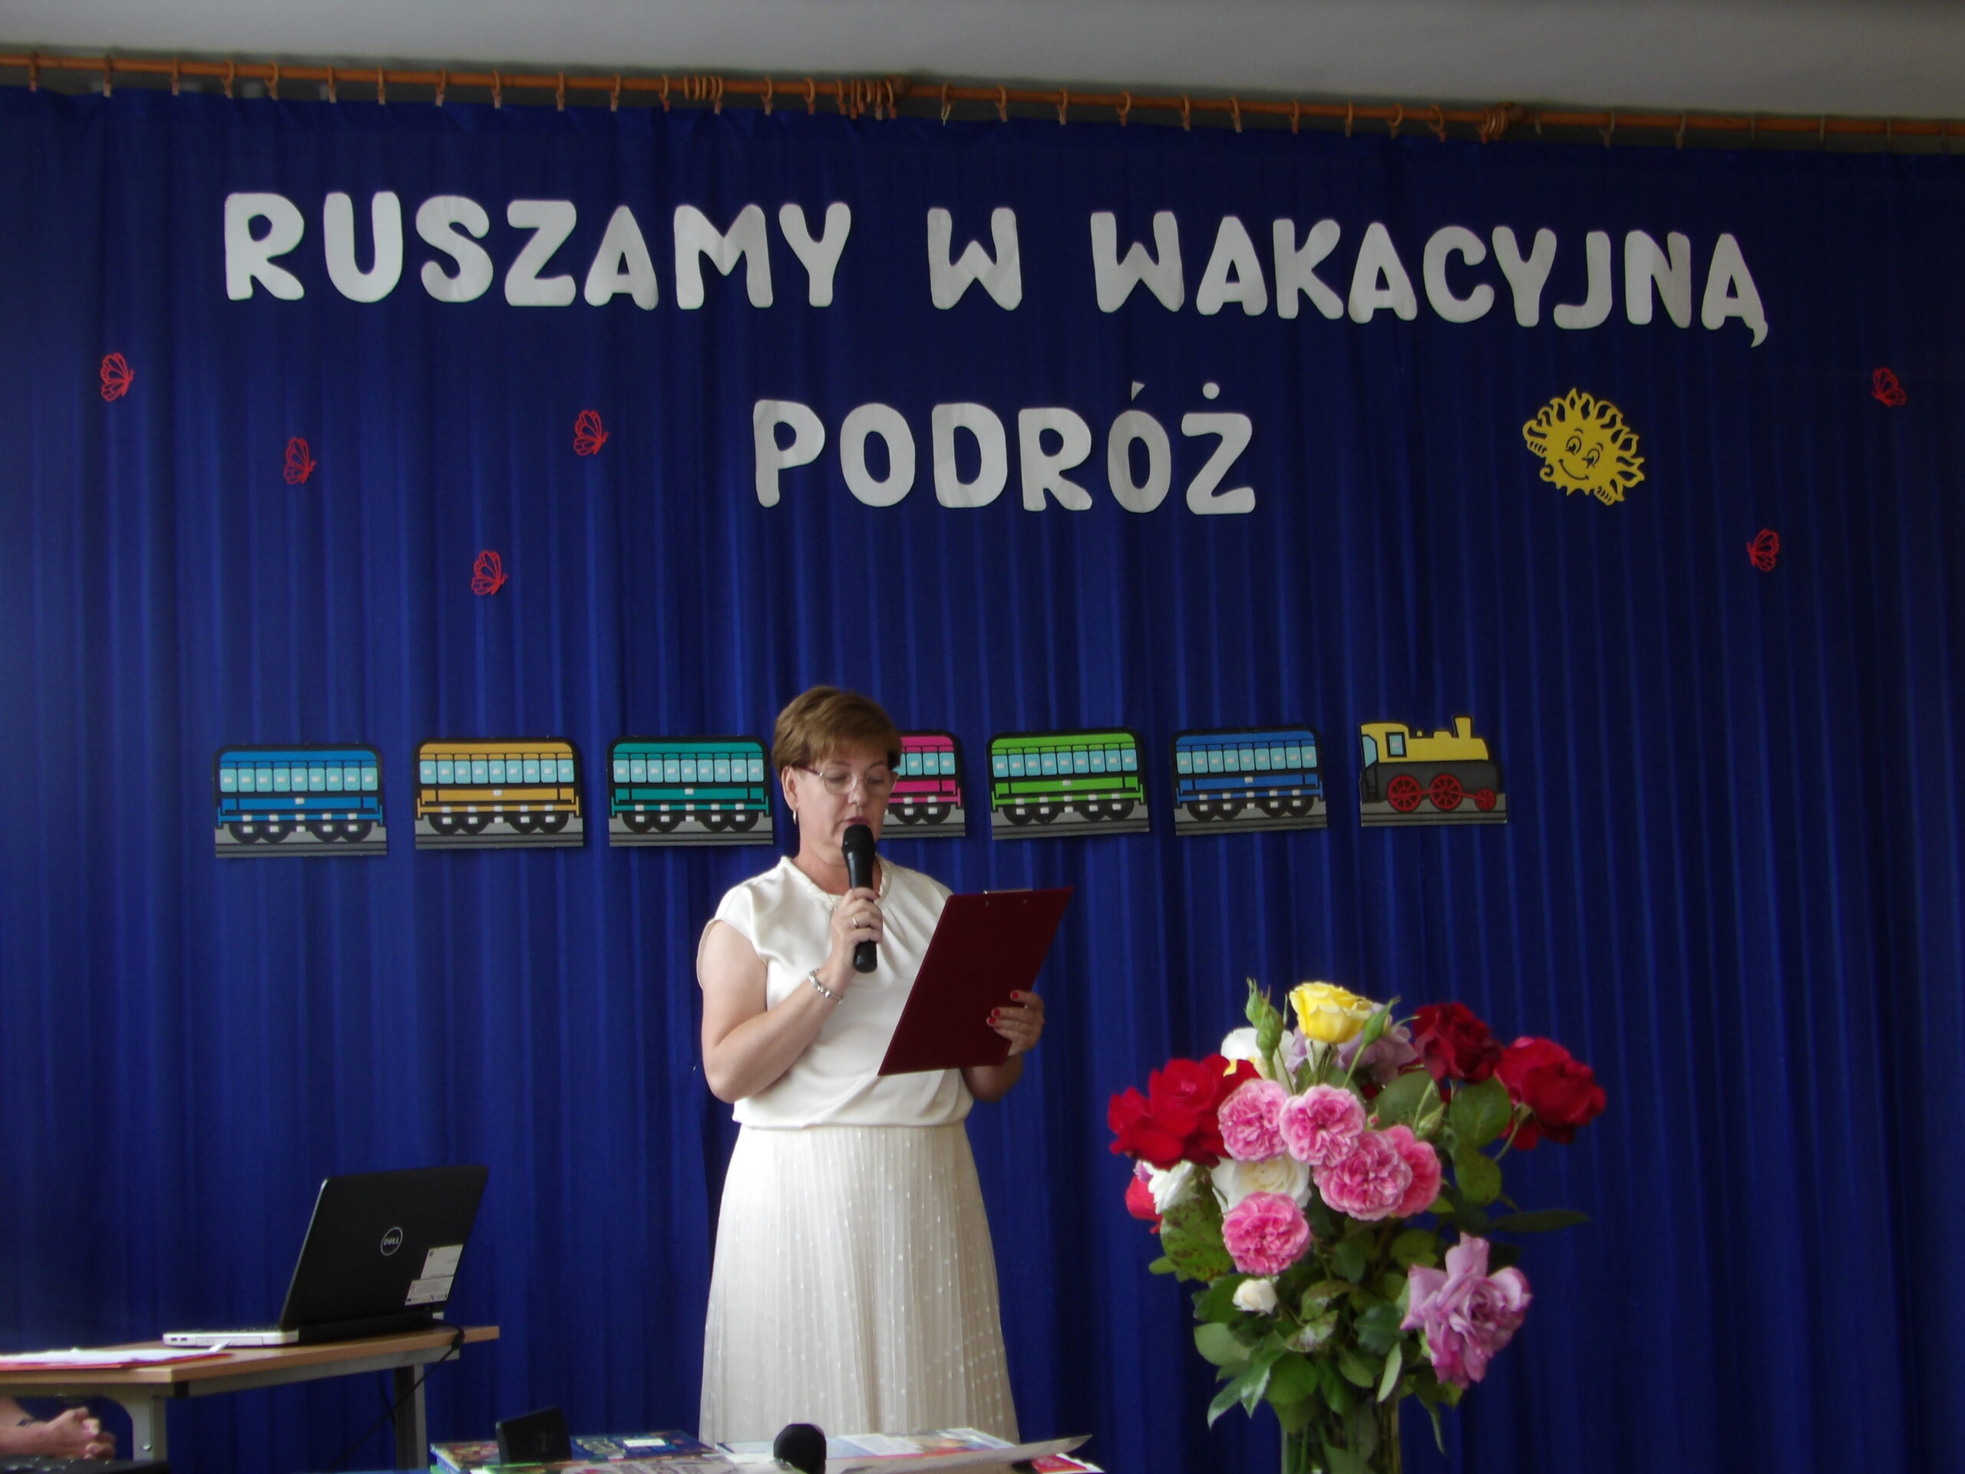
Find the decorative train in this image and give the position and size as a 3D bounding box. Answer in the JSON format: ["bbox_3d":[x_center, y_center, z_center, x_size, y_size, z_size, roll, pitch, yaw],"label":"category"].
[{"bbox_3d":[-0.154,0.081,5.943,2.273,0.203,0.020,-1,-5,-14],"label":"decorative train"}]

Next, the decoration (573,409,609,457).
[{"bbox_3d":[-0.666,-0.517,5.882,0.060,0.079,0.010,-1,-5,-14],"label":"decoration"}]

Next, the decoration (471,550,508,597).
[{"bbox_3d":[-0.829,-0.275,5.817,0.059,0.075,0.010,-1,-5,-14],"label":"decoration"}]

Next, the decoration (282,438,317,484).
[{"bbox_3d":[-1.135,-0.459,5.760,0.053,0.080,0.010,-1,-5,-14],"label":"decoration"}]

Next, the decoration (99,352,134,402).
[{"bbox_3d":[-1.427,-0.594,5.701,0.051,0.080,0.010,-1,-5,-14],"label":"decoration"}]

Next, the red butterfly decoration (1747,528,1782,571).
[{"bbox_3d":[1.445,-0.345,6.387,0.065,0.077,0.010,-1,-5,-14],"label":"red butterfly decoration"}]

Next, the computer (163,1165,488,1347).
[{"bbox_3d":[-1.026,0.810,5.420,0.333,0.249,0.376,-5,-6,28],"label":"computer"}]

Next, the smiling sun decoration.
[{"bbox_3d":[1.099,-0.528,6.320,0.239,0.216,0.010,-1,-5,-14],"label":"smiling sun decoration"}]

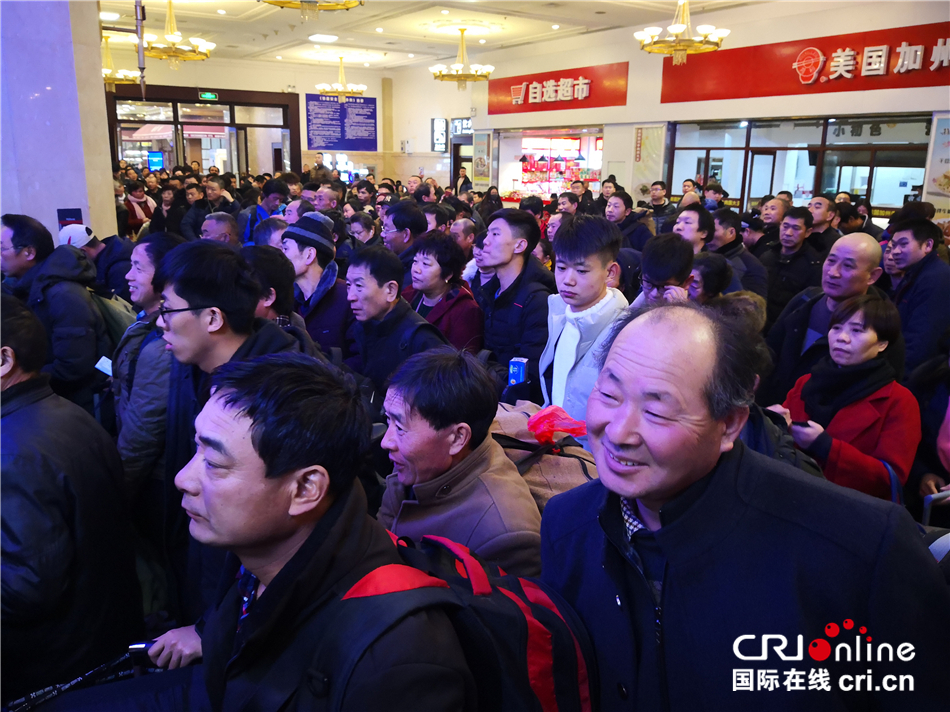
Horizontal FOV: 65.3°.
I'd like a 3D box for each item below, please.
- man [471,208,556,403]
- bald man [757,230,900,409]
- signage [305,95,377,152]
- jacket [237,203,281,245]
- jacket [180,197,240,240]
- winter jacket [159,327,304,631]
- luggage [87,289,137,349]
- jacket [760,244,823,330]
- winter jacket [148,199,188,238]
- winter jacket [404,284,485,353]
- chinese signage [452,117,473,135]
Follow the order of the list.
[{"bbox_3d":[0.180,0.242,3.242,0.330,1.740,0.520,-11,19,-36],"label":"man"},{"bbox_3d":[1.293,0.392,2.792,0.320,1.710,0.510,-10,19,-36],"label":"bald man"},{"bbox_3d":[-2.848,-5.019,16.012,1.626,1.131,0.050,-9,18,-33],"label":"signage"},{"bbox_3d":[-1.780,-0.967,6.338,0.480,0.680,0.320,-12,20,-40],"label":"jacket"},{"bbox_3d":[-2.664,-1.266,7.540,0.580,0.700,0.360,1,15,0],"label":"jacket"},{"bbox_3d":[-0.507,0.330,1.778,0.340,0.830,0.500,-13,20,-41],"label":"winter jacket"},{"bbox_3d":[-1.463,-0.069,3.057,0.220,0.440,0.320,-5,16,-21],"label":"luggage"},{"bbox_3d":[1.909,-0.316,4.443,0.310,0.720,0.500,-12,20,-40],"label":"jacket"},{"bbox_3d":[-3.786,-1.596,9.293,0.460,0.720,0.300,-4,16,-17],"label":"winter jacket"},{"bbox_3d":[-0.173,0.055,3.090,0.480,0.750,0.310,11,18,33],"label":"winter jacket"},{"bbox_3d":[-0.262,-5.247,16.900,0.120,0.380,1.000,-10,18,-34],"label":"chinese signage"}]

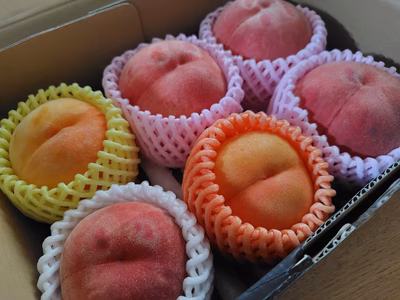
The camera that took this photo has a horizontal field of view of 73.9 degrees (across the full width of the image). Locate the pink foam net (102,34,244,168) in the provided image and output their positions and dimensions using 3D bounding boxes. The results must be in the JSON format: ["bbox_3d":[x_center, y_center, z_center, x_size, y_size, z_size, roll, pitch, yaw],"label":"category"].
[{"bbox_3d":[-0.020,-0.034,0.228,0.112,0.071,0.112,1,56,-1],"label":"pink foam net"}]

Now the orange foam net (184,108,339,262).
[{"bbox_3d":[0.035,0.028,0.191,0.101,0.067,0.101,7,61,-10],"label":"orange foam net"}]

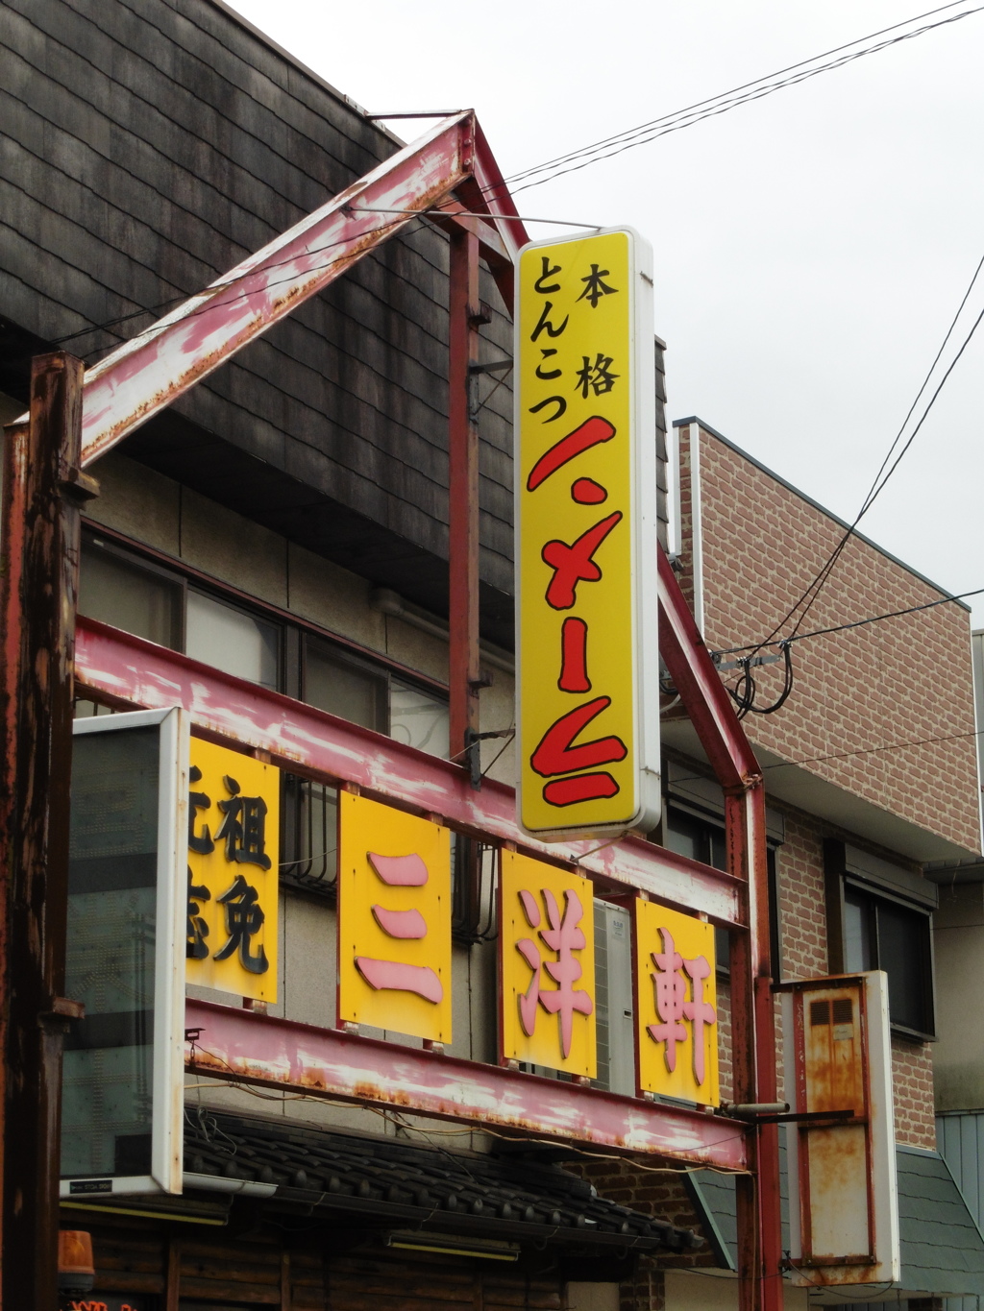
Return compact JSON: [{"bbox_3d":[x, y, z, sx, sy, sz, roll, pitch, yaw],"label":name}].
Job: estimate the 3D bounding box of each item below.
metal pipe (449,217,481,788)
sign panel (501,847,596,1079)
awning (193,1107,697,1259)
[{"bbox_3d":[-0.127,-0.723,13.883,0.098,2.636,0.098,-8,-17,27],"label":"metal pipe"},{"bbox_3d":[0.269,1.443,13.898,0.050,0.949,0.938,-8,-17,27],"label":"sign panel"},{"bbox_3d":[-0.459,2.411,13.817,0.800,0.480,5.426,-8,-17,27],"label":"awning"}]

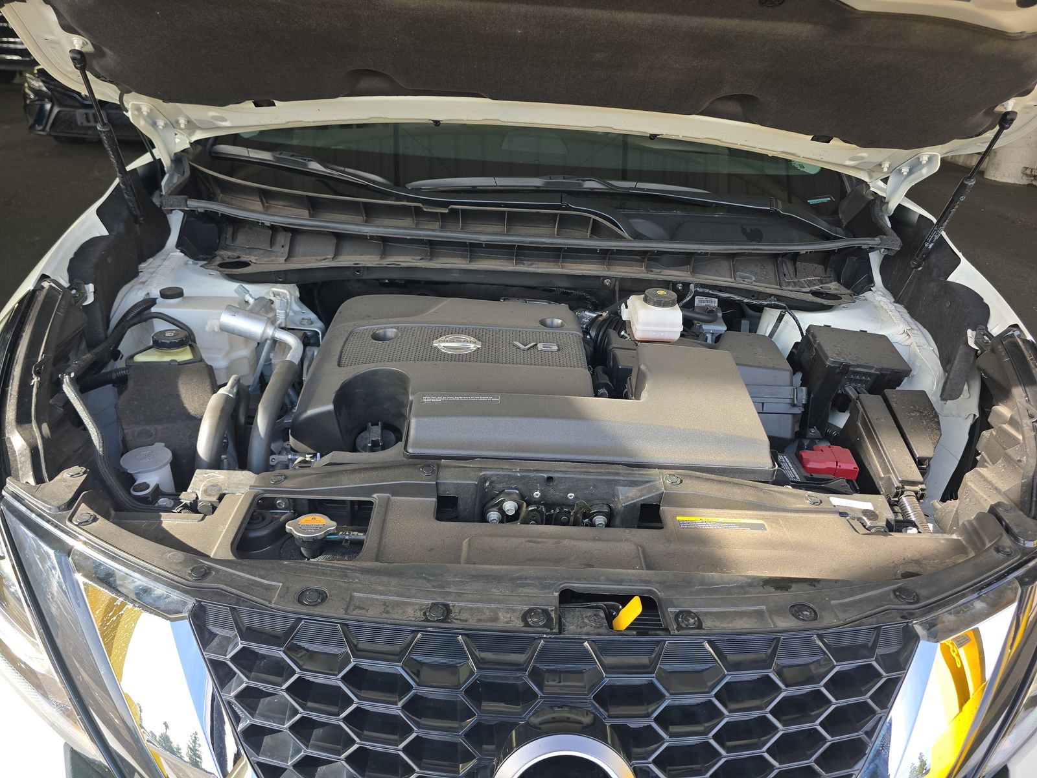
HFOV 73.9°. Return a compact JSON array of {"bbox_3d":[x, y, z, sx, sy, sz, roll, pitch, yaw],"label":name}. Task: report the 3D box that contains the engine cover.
[{"bbox_3d":[-0.104,-0.024,1.076,0.410,0.120,0.330,3,29,-3],"label":"engine cover"}]

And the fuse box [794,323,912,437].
[{"bbox_3d":[0.547,-0.016,1.143,0.126,0.118,0.140,7,29,6],"label":"fuse box"}]

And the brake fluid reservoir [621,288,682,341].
[{"bbox_3d":[0.232,-0.123,1.190,0.088,0.076,0.072,3,29,-3],"label":"brake fluid reservoir"}]

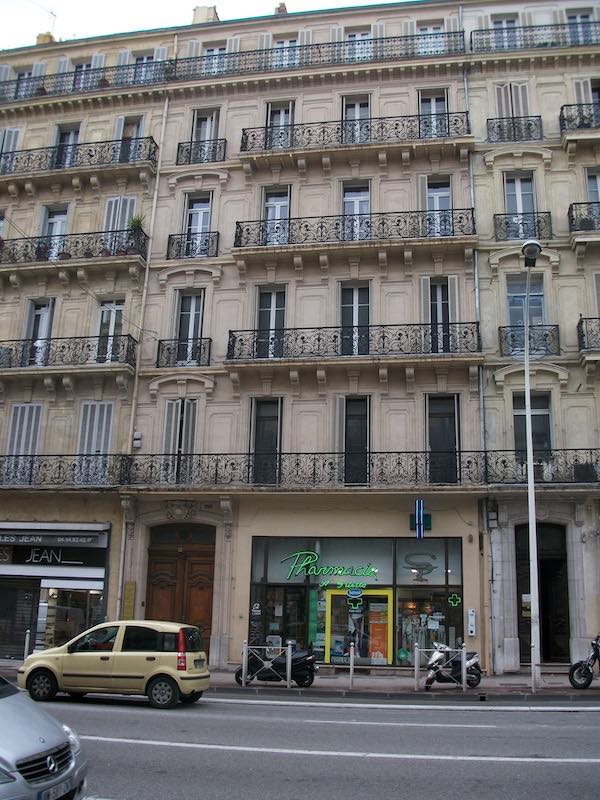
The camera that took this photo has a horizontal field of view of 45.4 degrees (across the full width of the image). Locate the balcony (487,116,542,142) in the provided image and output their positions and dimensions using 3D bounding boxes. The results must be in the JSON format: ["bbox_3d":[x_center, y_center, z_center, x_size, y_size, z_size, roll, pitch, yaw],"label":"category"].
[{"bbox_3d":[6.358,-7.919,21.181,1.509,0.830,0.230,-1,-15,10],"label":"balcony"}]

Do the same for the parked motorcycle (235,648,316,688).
[{"bbox_3d":[-0.516,5.830,15.730,1.820,1.000,0.680,-1,-16,9],"label":"parked motorcycle"}]

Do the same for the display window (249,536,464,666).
[{"bbox_3d":[1.424,5.241,18.750,5.542,3.231,0.200,-1,-15,10],"label":"display window"}]

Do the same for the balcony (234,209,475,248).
[{"bbox_3d":[1.553,-4.871,20.996,6.934,0.867,0.620,-1,-15,10],"label":"balcony"}]

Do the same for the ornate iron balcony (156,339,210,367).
[{"bbox_3d":[-3.335,-1.313,20.982,1.570,0.830,0.300,-1,-16,9],"label":"ornate iron balcony"}]

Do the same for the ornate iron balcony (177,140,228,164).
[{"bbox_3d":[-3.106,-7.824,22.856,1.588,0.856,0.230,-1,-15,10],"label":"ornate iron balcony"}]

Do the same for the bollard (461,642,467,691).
[{"bbox_3d":[3.383,5.535,14.796,0.100,1.000,0.100,-1,-16,9],"label":"bollard"}]

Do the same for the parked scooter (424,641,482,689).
[{"bbox_3d":[3.290,5.661,15.303,1.720,1.040,0.650,10,-17,-28],"label":"parked scooter"}]

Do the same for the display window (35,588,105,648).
[{"bbox_3d":[-6.653,6.438,20.748,1.980,1.856,0.150,-1,-16,9],"label":"display window"}]

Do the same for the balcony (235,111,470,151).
[{"bbox_3d":[1.700,-7.874,21.727,6.850,0.830,0.720,-1,-16,9],"label":"balcony"}]

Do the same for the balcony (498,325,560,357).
[{"bbox_3d":[6.584,-1.693,20.608,1.670,0.920,0.350,-1,-16,9],"label":"balcony"}]

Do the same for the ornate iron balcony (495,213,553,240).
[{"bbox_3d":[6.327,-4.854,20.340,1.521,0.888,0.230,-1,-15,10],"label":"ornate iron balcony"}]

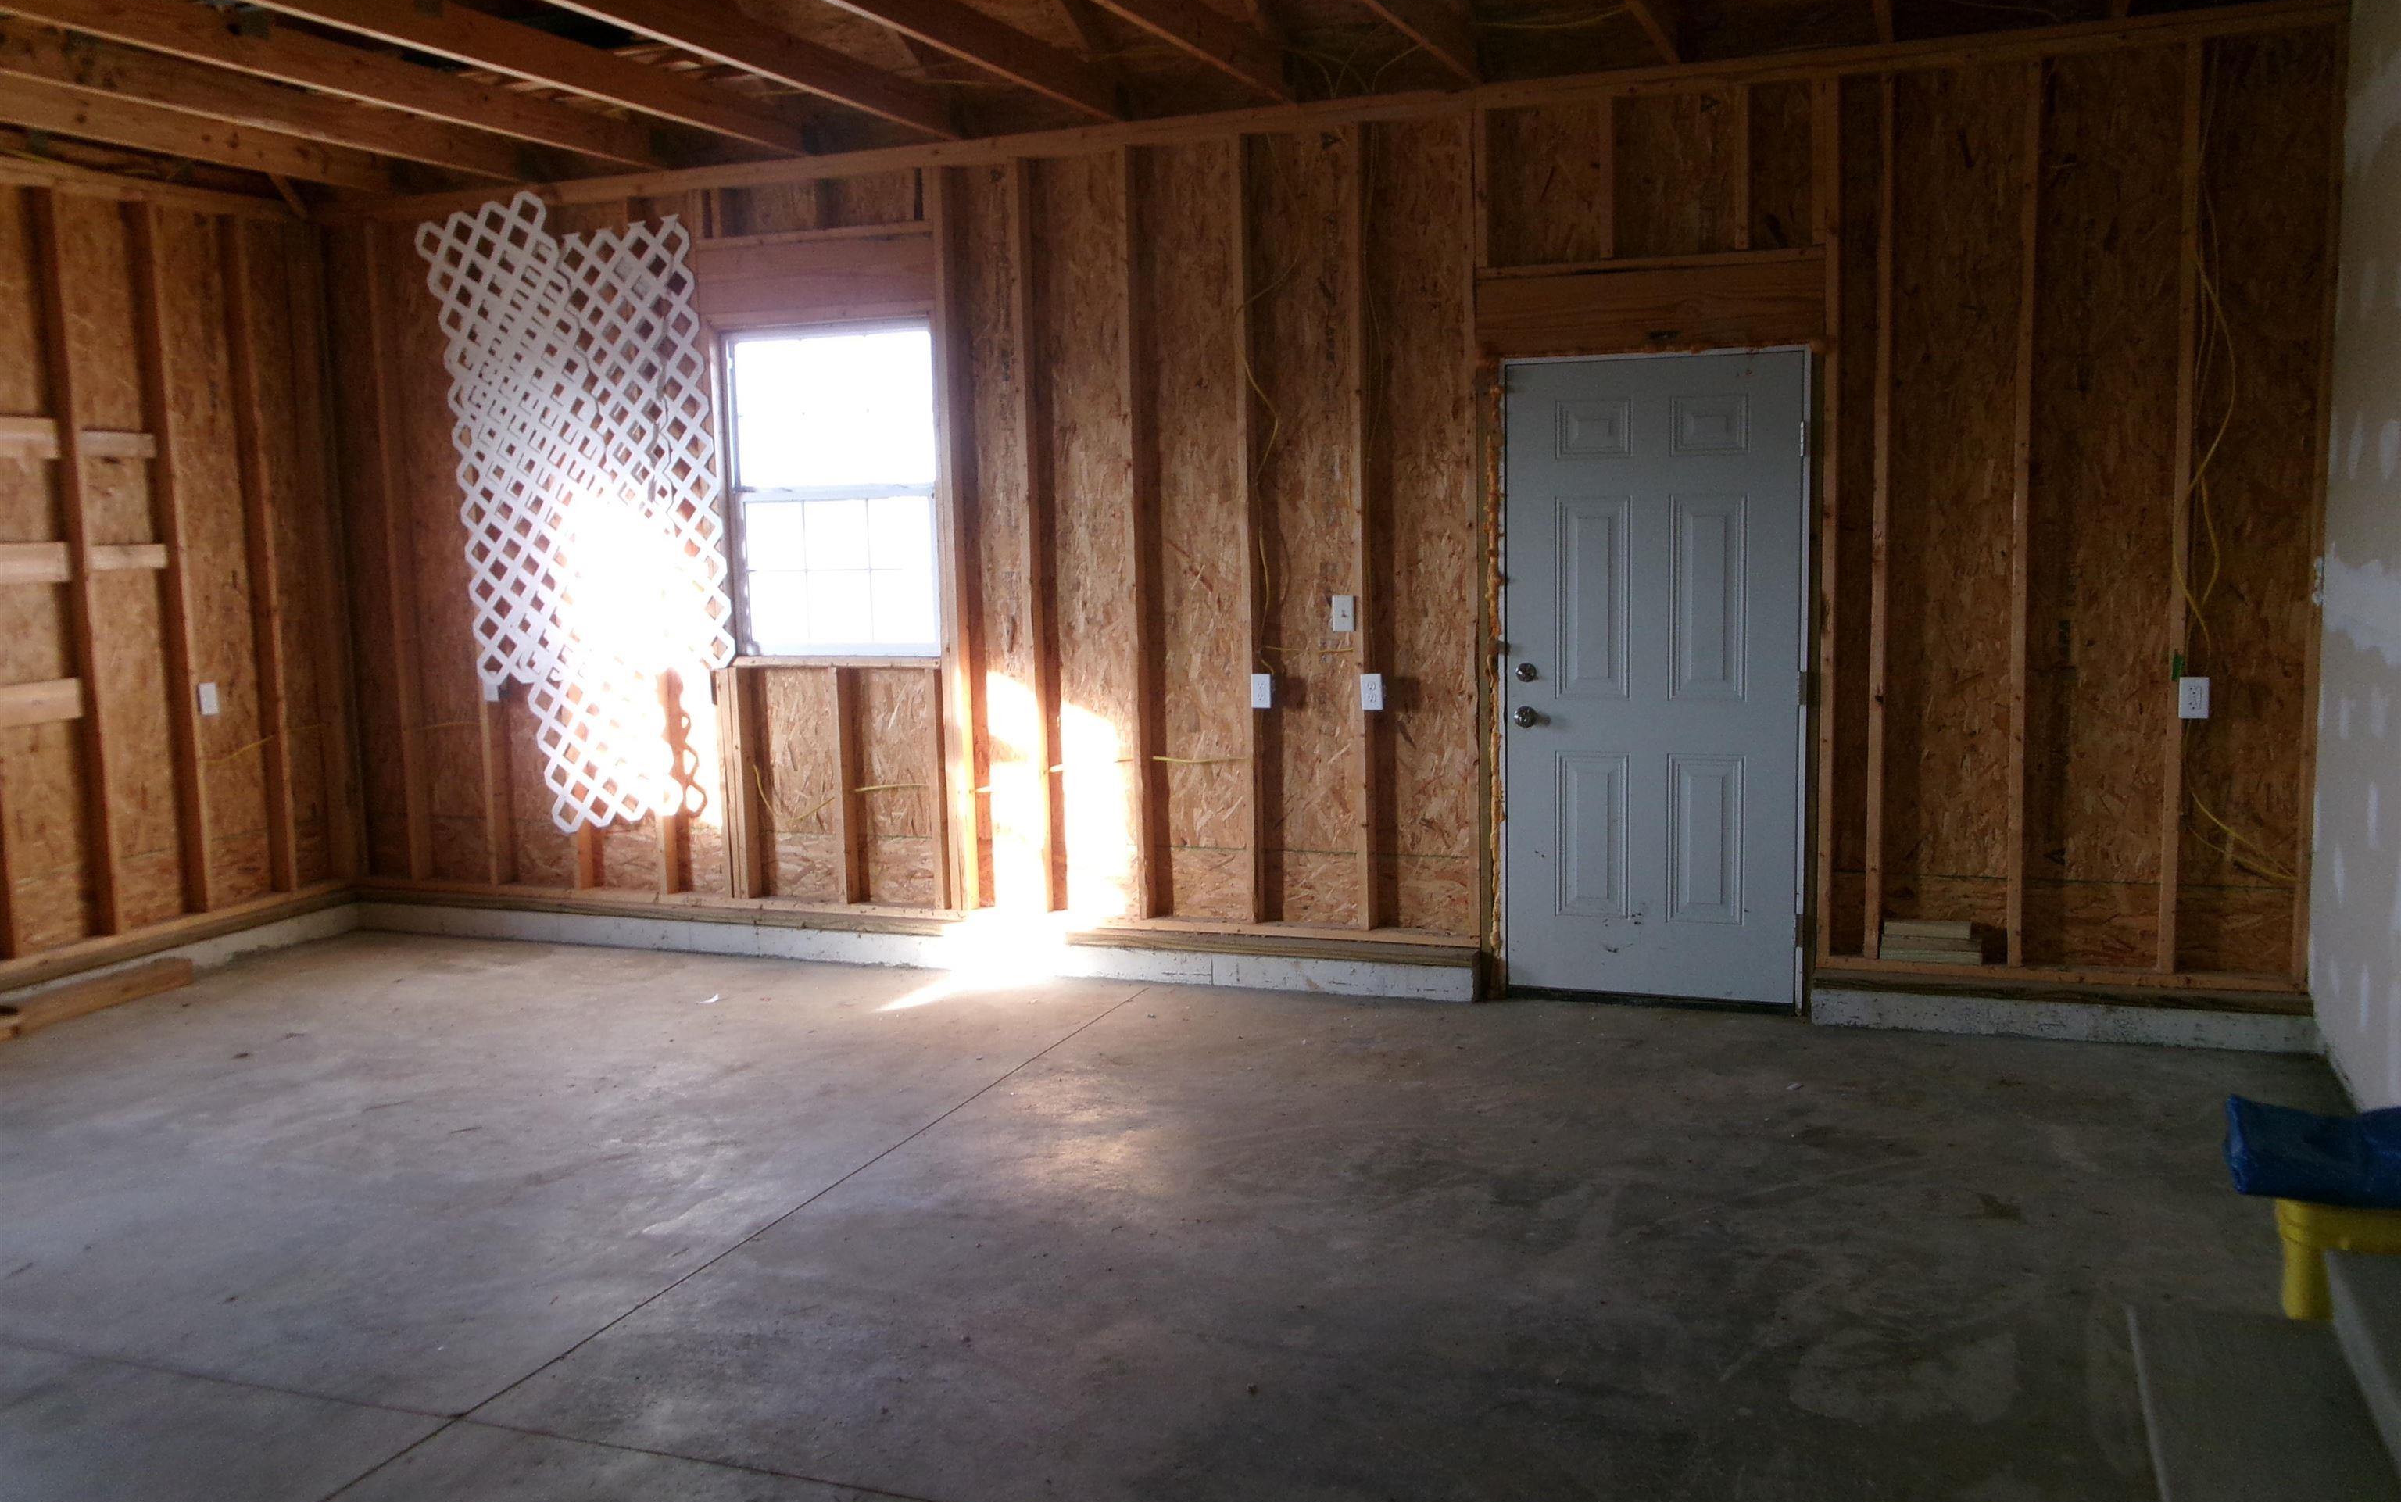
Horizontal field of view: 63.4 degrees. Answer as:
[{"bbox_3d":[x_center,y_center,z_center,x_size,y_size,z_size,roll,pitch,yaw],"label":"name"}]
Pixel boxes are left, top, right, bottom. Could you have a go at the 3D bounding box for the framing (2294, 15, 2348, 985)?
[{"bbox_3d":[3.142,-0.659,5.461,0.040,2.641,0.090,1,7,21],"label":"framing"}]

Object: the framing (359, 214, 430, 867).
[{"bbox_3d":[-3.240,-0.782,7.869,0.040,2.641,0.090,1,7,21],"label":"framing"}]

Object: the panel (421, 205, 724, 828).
[{"bbox_3d":[-2.401,-0.900,7.466,1.375,2.475,0.040,1,7,21],"label":"panel"}]

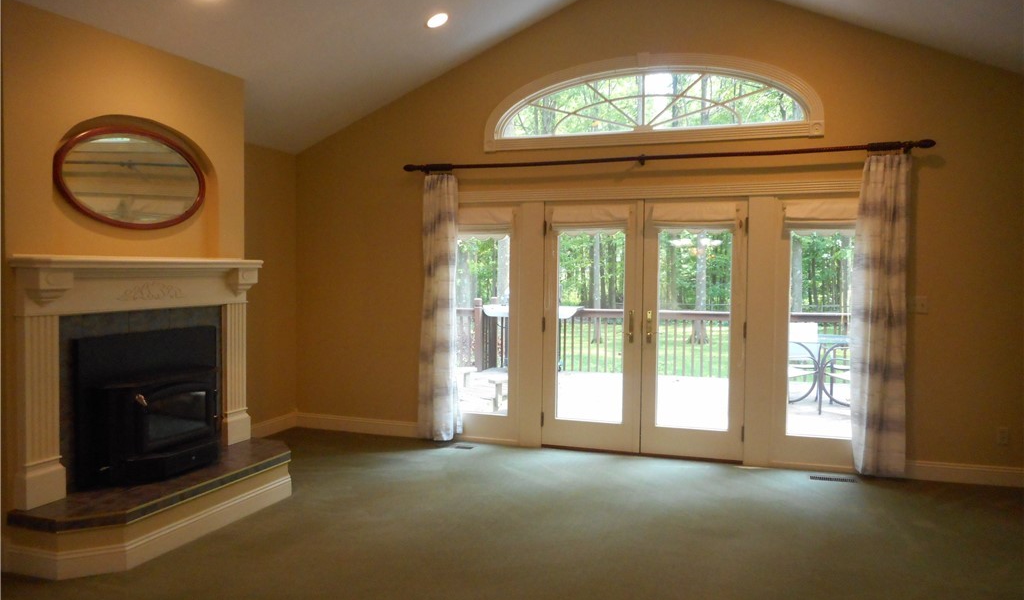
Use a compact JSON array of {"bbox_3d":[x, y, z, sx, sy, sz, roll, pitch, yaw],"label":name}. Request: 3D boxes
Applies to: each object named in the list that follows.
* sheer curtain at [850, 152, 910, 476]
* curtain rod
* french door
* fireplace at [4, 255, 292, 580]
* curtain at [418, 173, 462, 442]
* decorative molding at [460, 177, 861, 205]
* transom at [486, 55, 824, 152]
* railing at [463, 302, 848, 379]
[{"bbox_3d":[2.556,0.120,5.144,0.370,2.246,0.130,1,2,18],"label":"sheer curtain"},{"bbox_3d":[0.980,-1.073,5.623,3.979,0.080,0.120,1,2,18],"label":"curtain rod"},{"bbox_3d":[1.008,0.218,5.789,1.578,2.006,0.070,1,2,18],"label":"french door"},{"bbox_3d":[-1.881,0.514,4.256,0.630,1.503,1.760,1,2,18],"label":"fireplace"},{"bbox_3d":[-0.608,0.068,6.194,0.365,2.232,0.130,1,2,18],"label":"curtain"},{"bbox_3d":[1.011,-0.826,5.707,3.200,0.092,0.040,1,2,18],"label":"decorative molding"},{"bbox_3d":[1.014,-1.551,5.699,2.593,0.688,0.090,1,2,18],"label":"transom"},{"bbox_3d":[1.825,0.618,10.910,5.900,0.940,0.120,1,2,18],"label":"railing"}]

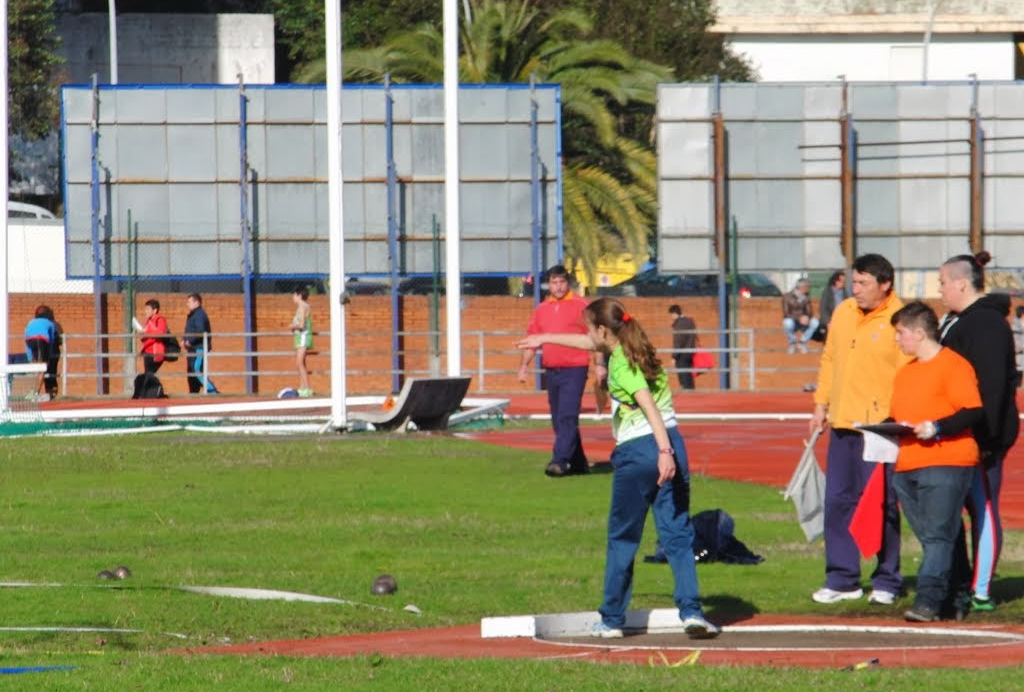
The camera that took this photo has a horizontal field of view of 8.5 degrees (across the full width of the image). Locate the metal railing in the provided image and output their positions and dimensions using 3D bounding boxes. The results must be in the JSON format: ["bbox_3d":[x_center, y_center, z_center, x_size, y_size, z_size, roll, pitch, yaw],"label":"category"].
[{"bbox_3d":[-2.031,0.288,116.500,13.200,1.050,0.090,0,0,-16],"label":"metal railing"}]

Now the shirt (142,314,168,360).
[{"bbox_3d":[-5.870,-0.140,113.000,0.380,0.730,0.460,-1,0,-21],"label":"shirt"}]

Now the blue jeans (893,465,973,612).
[{"bbox_3d":[1.936,0.845,31.600,0.340,0.770,0.370,0,0,-38],"label":"blue jeans"}]

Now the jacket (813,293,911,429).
[{"bbox_3d":[1.711,0.071,33.400,0.520,0.670,0.320,0,0,25],"label":"jacket"}]

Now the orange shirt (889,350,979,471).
[{"bbox_3d":[1.944,0.291,31.500,0.340,0.580,0.480,-1,0,-40],"label":"orange shirt"}]

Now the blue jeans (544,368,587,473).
[{"bbox_3d":[0.466,0.620,58.700,0.370,0.890,0.340,0,0,18],"label":"blue jeans"}]

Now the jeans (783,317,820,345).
[{"bbox_3d":[4.986,-0.267,118.200,0.630,0.540,0.550,0,0,-7],"label":"jeans"}]

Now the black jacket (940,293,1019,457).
[{"bbox_3d":[2.234,0.136,32.800,0.360,0.770,0.490,-1,0,-22],"label":"black jacket"}]

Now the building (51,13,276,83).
[{"bbox_3d":[-8.241,-4.250,163.000,5.600,7.000,5.000,0,0,-12],"label":"building"}]

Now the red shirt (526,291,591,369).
[{"bbox_3d":[0.440,-0.141,58.600,0.600,0.670,0.330,0,0,14],"label":"red shirt"}]

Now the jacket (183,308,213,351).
[{"bbox_3d":[-5.329,-0.280,116.300,0.360,0.770,0.500,0,0,-30],"label":"jacket"}]

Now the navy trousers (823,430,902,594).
[{"bbox_3d":[1.706,0.771,33.400,0.410,0.880,0.310,0,0,27],"label":"navy trousers"}]

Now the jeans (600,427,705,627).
[{"bbox_3d":[0.620,0.797,30.300,0.460,0.880,0.370,-1,0,6],"label":"jeans"}]

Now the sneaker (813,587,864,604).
[{"bbox_3d":[1.598,1.207,33.600,0.280,0.105,0.110,-1,0,-30],"label":"sneaker"}]

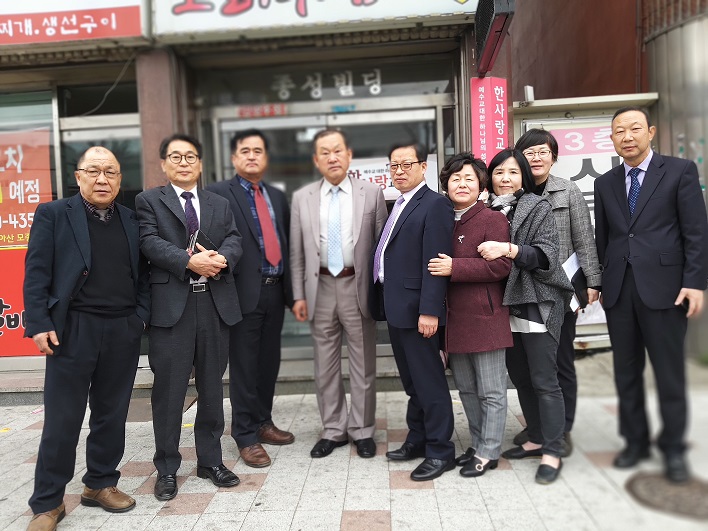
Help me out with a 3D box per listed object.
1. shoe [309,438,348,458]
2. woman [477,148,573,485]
[{"bbox_3d":[-0.130,0.956,3.030,0.105,0.100,0.285,0,4,39],"label":"shoe"},{"bbox_3d":[0.838,0.204,2.704,0.490,1.560,0.420,0,3,41],"label":"woman"}]

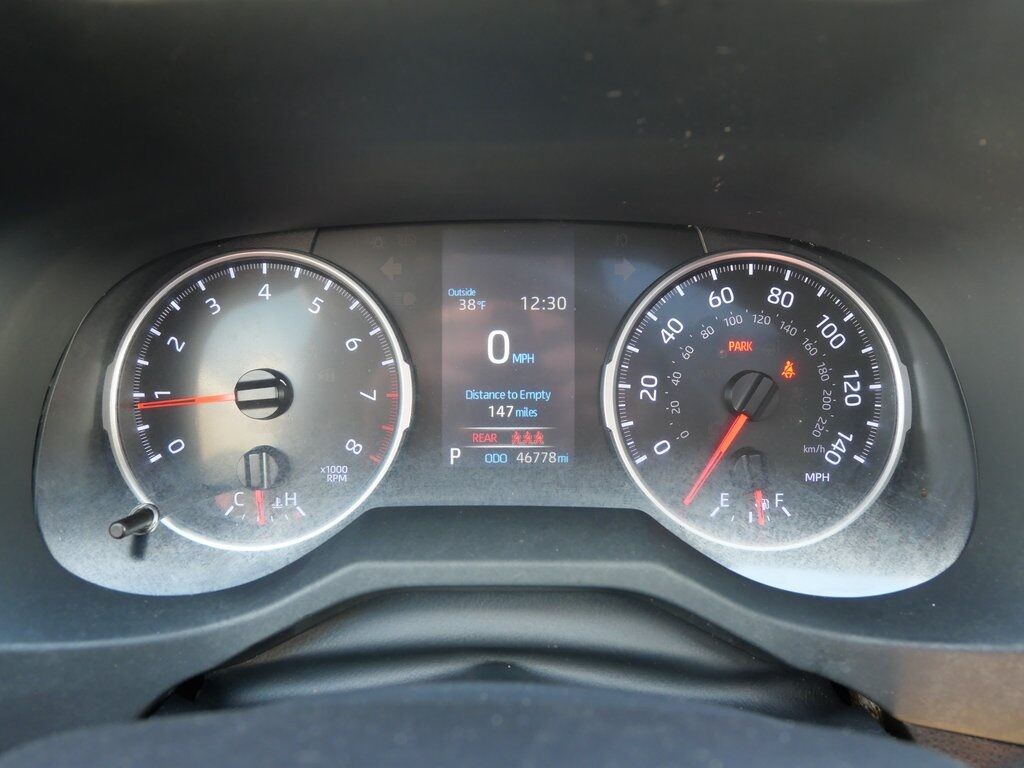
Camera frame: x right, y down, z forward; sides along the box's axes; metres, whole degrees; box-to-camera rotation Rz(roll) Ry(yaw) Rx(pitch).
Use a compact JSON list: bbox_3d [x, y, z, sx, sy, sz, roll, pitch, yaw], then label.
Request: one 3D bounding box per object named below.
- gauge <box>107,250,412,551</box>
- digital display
[{"bbox_3d":[-0.096,0.006,0.269,0.115,0.112,0.020,0,1,-1],"label":"gauge"},{"bbox_3d":[-0.002,-0.014,0.277,0.052,0.094,0.010,0,1,-1],"label":"digital display"}]

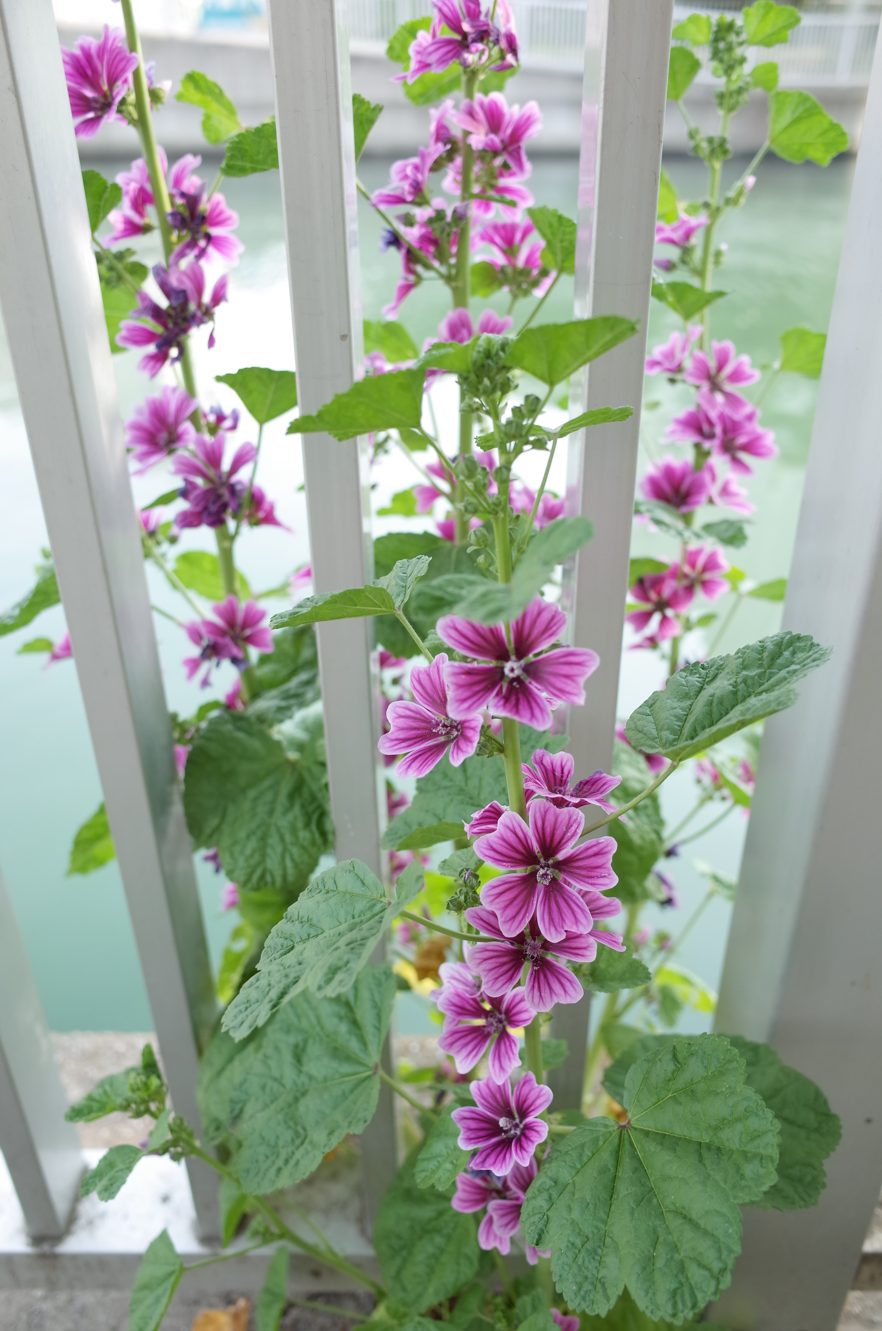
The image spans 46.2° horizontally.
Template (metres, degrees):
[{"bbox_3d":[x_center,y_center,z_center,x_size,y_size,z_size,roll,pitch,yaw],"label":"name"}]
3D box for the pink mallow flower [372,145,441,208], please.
[{"bbox_3d":[-0.018,-0.263,0.555,0.042,0.027,0.042,-36,31,7],"label":"pink mallow flower"}]

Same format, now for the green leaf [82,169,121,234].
[{"bbox_3d":[-0.184,-0.247,0.550,0.034,0.038,0.018,0,29,0],"label":"green leaf"}]

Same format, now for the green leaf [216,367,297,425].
[{"bbox_3d":[-0.095,-0.145,0.555,0.056,0.040,0.020,0,37,0],"label":"green leaf"}]

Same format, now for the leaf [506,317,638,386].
[{"bbox_3d":[0.042,-0.100,0.328,0.042,0.024,0.022,-1,29,0],"label":"leaf"}]

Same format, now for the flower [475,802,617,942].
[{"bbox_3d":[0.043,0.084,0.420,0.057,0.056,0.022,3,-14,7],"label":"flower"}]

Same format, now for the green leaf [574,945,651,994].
[{"bbox_3d":[0.074,0.137,0.470,0.044,0.016,0.027,6,65,12],"label":"green leaf"}]

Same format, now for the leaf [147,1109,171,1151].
[{"bbox_3d":[-0.172,0.283,0.630,0.015,0.010,0.026,-26,73,-37],"label":"leaf"}]

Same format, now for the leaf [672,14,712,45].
[{"bbox_3d":[0.142,-0.363,0.590,0.025,0.020,0.012,5,32,10],"label":"leaf"}]

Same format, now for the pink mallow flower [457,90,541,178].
[{"bbox_3d":[0.032,-0.298,0.580,0.047,0.044,0.032,-9,-4,-14],"label":"pink mallow flower"}]

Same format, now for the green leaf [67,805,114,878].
[{"bbox_3d":[-0.230,0.116,0.690,0.042,0.048,0.030,-15,32,-24],"label":"green leaf"}]

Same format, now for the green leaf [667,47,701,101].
[{"bbox_3d":[0.137,-0.344,0.600,0.033,0.033,0.012,5,30,10],"label":"green leaf"}]

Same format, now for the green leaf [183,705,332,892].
[{"bbox_3d":[-0.127,0.095,0.735,0.112,0.125,0.040,-5,-11,-8],"label":"green leaf"}]

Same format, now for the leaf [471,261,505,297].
[{"bbox_3d":[0.028,-0.231,0.616,0.021,0.022,0.010,6,30,12],"label":"leaf"}]

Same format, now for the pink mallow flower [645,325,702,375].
[{"bbox_3d":[0.147,-0.200,0.657,0.038,0.025,0.032,-11,34,22],"label":"pink mallow flower"}]

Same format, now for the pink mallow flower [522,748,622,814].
[{"bbox_3d":[0.048,0.045,0.385,0.041,0.024,0.038,1,38,1],"label":"pink mallow flower"}]

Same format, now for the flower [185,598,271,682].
[{"bbox_3d":[-0.133,-0.016,0.645,0.054,0.036,0.050,-8,69,-13],"label":"flower"}]

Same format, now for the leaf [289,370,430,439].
[{"bbox_3d":[-0.026,-0.082,0.325,0.044,0.022,0.030,-6,17,8],"label":"leaf"}]

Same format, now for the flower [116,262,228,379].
[{"bbox_3d":[-0.152,-0.197,0.585,0.060,0.062,0.042,4,29,8],"label":"flower"}]

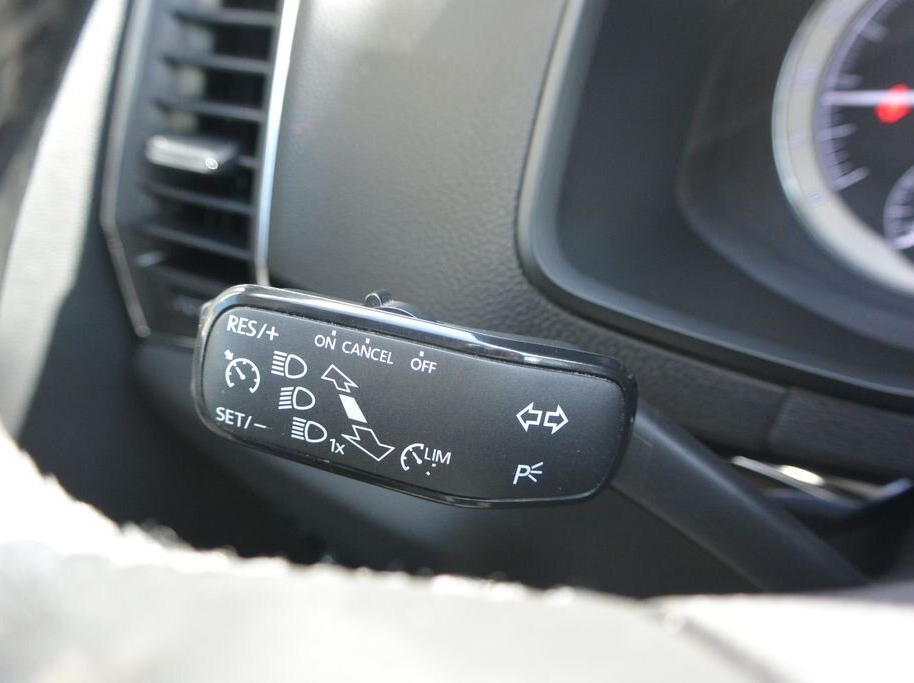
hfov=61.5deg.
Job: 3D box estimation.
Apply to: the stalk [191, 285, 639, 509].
[{"bbox_3d":[-0.008,0.010,0.149,0.081,0.032,0.020,12,3,-2],"label":"stalk"}]

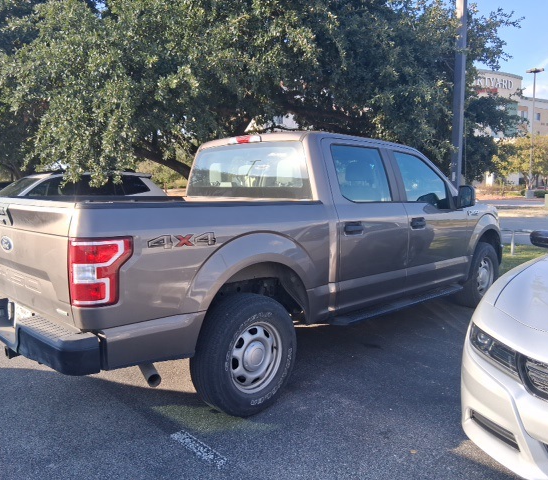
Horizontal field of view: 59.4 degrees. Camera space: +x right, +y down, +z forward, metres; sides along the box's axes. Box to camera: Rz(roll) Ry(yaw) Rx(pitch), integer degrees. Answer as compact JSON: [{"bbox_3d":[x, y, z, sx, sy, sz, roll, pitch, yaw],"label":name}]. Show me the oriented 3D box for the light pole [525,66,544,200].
[{"bbox_3d":[20.166,-8.224,37.413,1.250,9.950,0.650,5,9,38],"label":"light pole"}]

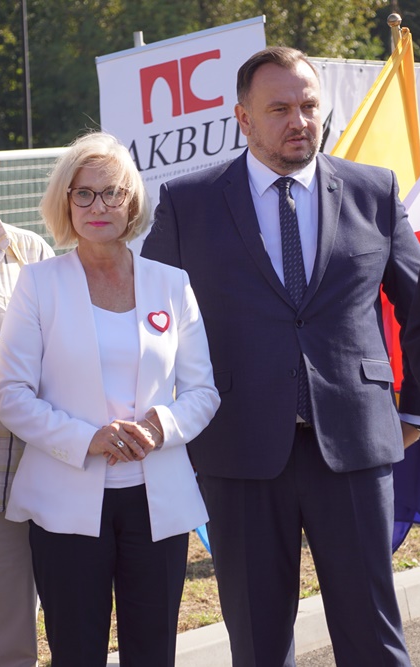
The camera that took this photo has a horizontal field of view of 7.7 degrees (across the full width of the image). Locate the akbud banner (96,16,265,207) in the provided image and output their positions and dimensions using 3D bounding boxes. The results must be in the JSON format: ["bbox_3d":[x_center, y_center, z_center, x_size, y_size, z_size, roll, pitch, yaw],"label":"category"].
[{"bbox_3d":[-0.063,-0.254,12.903,0.880,2.000,0.120,-10,-11,34],"label":"akbud banner"}]

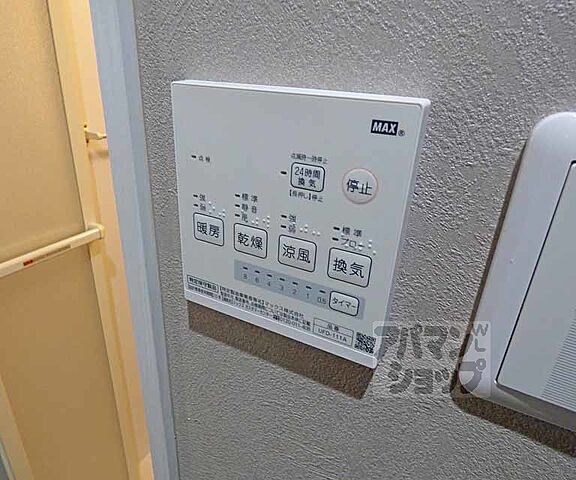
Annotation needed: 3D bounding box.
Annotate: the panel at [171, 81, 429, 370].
[{"bbox_3d":[-0.004,-0.008,0.173,0.117,0.121,0.014,13,24,23],"label":"panel"}]

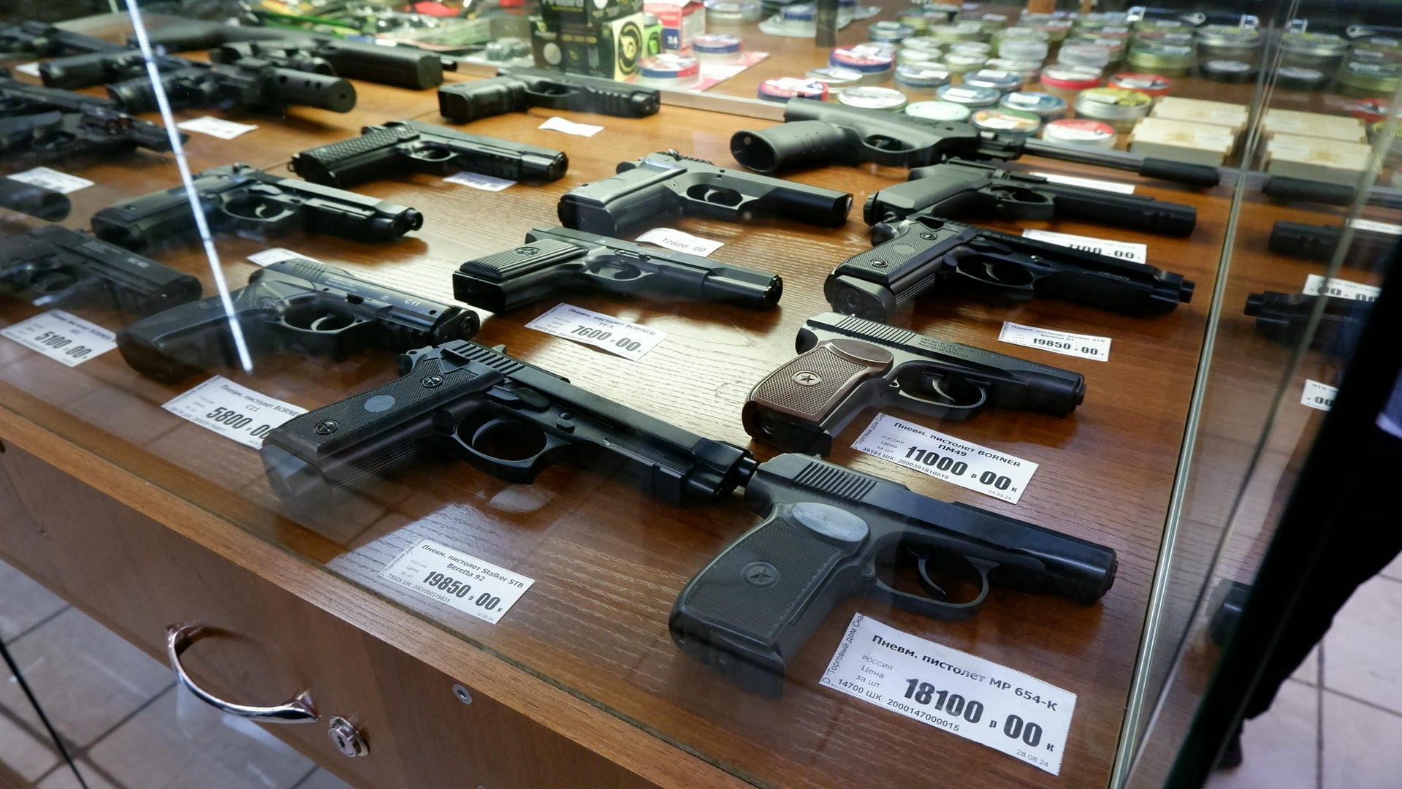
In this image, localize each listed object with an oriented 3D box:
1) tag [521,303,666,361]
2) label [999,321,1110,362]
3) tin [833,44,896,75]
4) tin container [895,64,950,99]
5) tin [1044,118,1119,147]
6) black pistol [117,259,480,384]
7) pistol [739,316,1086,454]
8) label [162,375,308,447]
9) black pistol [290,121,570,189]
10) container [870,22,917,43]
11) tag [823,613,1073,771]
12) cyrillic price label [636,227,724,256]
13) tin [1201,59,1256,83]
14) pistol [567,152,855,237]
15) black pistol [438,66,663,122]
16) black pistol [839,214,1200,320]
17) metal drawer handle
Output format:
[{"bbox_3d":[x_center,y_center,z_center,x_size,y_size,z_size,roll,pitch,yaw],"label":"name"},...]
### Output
[{"bbox_3d":[-0.065,-0.040,0.538,0.085,0.005,0.037,18,39,25],"label":"tag"},{"bbox_3d":[0.215,-0.033,0.521,0.063,0.003,0.027,13,38,20],"label":"label"},{"bbox_3d":[0.187,-0.382,0.990,0.075,0.020,0.075,-1,35,1],"label":"tin"},{"bbox_3d":[0.241,-0.342,0.933,0.059,0.020,0.059,-1,35,1],"label":"tin container"},{"bbox_3d":[0.352,-0.237,0.796,0.059,0.021,0.059,13,37,20],"label":"tin"},{"bbox_3d":[-0.246,-0.041,0.521,0.184,0.034,0.124,17,39,23],"label":"black pistol"},{"bbox_3d":[0.112,0.007,0.442,0.162,0.031,0.125,13,34,20],"label":"pistol"},{"bbox_3d":[-0.260,0.008,0.481,0.087,0.002,0.038,18,40,24],"label":"label"},{"bbox_3d":[-0.240,-0.205,0.764,0.213,0.035,0.137,14,35,17],"label":"black pistol"},{"bbox_3d":[0.270,-0.508,1.201,0.061,0.017,0.061,6,35,10],"label":"container"},{"bbox_3d":[0.097,0.114,0.332,0.087,0.002,0.038,16,39,22],"label":"tag"},{"bbox_3d":[-0.015,-0.115,0.647,0.062,0.006,0.027,17,38,24],"label":"cyrillic price label"},{"bbox_3d":[0.617,-0.377,1.000,0.056,0.014,0.056,18,39,25],"label":"tin"},{"bbox_3d":[0.004,-0.146,0.667,0.203,0.036,0.138,15,36,21],"label":"pistol"},{"bbox_3d":[-0.166,-0.316,0.906,0.212,0.033,0.138,17,39,22],"label":"black pistol"},{"bbox_3d":[0.204,-0.074,0.564,0.213,0.037,0.139,18,40,24],"label":"black pistol"},{"bbox_3d":[-0.257,0.151,0.454,0.121,0.022,0.025,17,39,24],"label":"metal drawer handle"}]

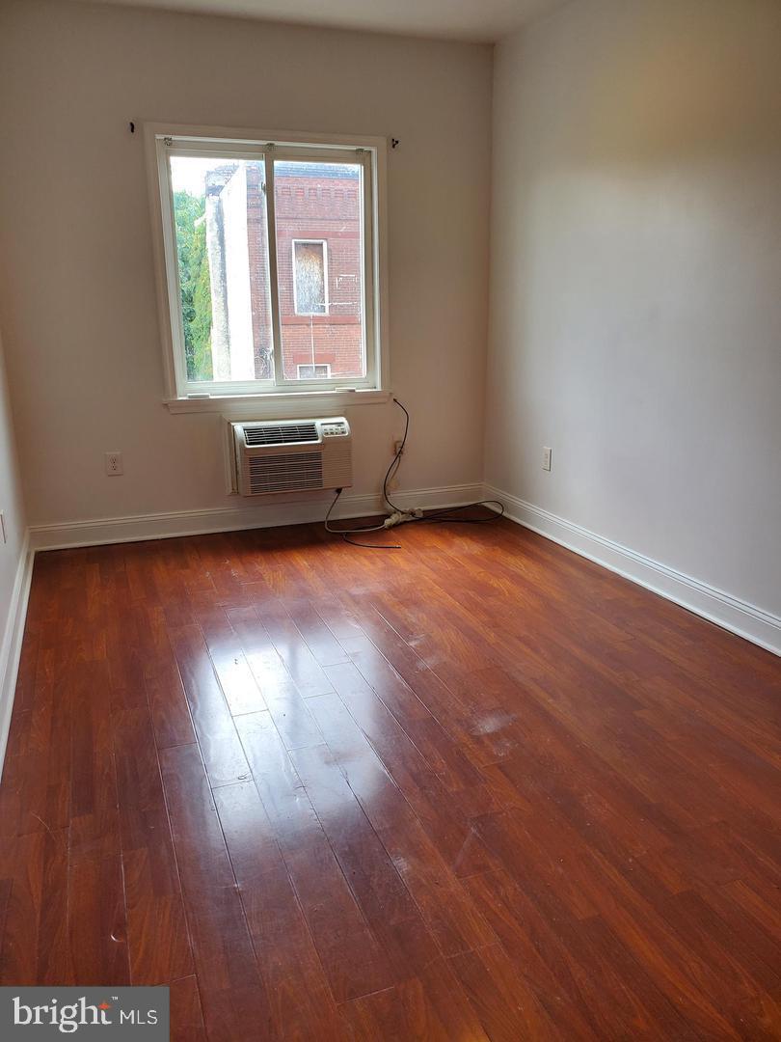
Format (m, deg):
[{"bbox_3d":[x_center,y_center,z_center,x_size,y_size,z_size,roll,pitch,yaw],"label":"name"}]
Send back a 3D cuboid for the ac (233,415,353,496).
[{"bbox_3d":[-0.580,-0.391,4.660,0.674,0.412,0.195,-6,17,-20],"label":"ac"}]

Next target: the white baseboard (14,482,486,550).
[{"bbox_3d":[-0.682,-0.038,4.812,2.797,0.145,0.028,-6,17,-20],"label":"white baseboard"}]

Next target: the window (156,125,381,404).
[{"bbox_3d":[-0.645,-1.423,4.474,1.283,1.403,0.100,-6,17,-20],"label":"window"}]

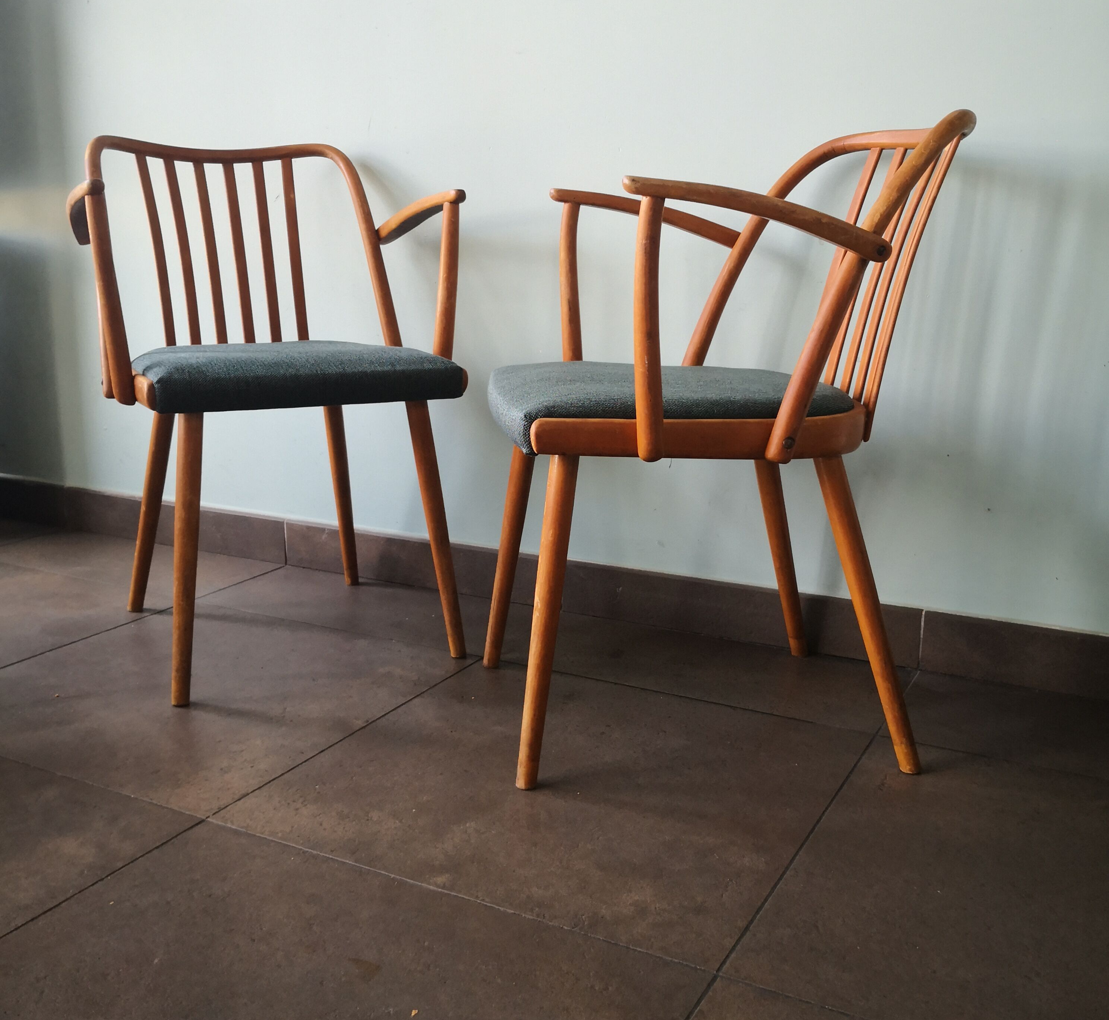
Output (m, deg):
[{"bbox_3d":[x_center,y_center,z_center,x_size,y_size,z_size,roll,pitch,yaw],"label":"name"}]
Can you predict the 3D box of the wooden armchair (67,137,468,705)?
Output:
[{"bbox_3d":[-0.462,-0.185,1.854,0.550,0.785,0.565,-6,15,-29],"label":"wooden armchair"}]

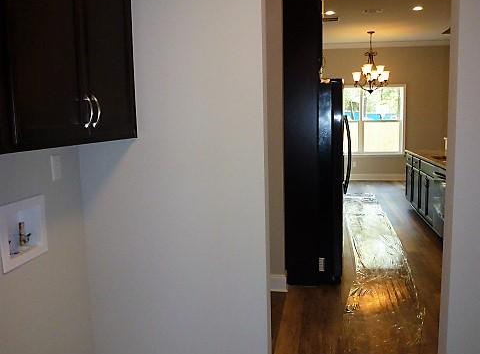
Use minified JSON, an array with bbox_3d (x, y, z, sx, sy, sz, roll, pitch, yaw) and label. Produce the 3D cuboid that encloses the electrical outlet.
[{"bbox_3d":[-0.828,-0.040,2.006,0.010,0.116,0.073,0,8,10],"label":"electrical outlet"}]

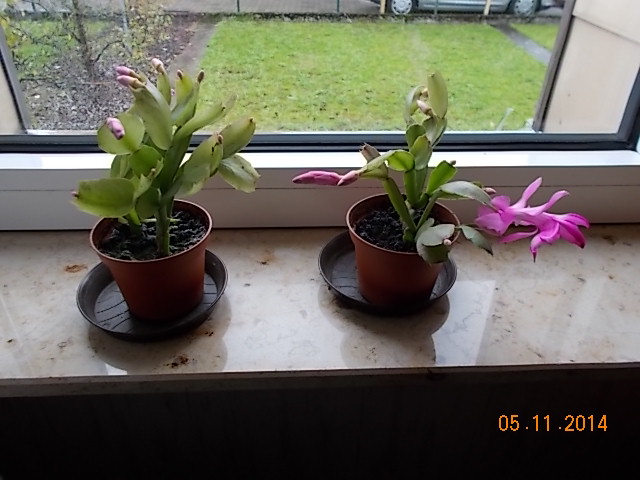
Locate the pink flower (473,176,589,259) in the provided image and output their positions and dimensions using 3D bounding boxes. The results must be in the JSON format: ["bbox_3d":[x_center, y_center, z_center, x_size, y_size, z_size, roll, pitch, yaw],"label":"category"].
[{"bbox_3d":[0.165,-0.017,0.429,0.087,0.061,0.052,1,34,0],"label":"pink flower"}]

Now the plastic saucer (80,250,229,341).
[{"bbox_3d":[-0.136,0.044,0.462,0.119,0.018,0.119,1,34,-1],"label":"plastic saucer"}]

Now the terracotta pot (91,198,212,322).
[{"bbox_3d":[-0.130,0.019,0.450,0.091,0.069,0.091,1,34,-1],"label":"terracotta pot"}]

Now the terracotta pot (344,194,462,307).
[{"bbox_3d":[0.067,0.013,0.466,0.091,0.069,0.091,1,34,0],"label":"terracotta pot"}]

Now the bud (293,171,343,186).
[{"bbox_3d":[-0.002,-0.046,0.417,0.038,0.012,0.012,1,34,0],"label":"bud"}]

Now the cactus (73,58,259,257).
[{"bbox_3d":[-0.112,-0.052,0.387,0.131,0.143,0.093,1,34,0],"label":"cactus"}]

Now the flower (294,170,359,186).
[{"bbox_3d":[0.004,-0.046,0.417,0.051,0.014,0.015,1,34,0],"label":"flower"}]

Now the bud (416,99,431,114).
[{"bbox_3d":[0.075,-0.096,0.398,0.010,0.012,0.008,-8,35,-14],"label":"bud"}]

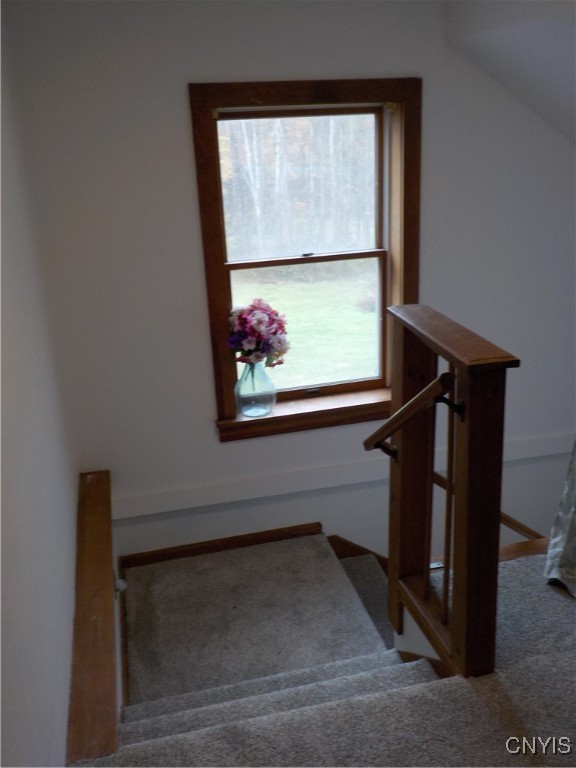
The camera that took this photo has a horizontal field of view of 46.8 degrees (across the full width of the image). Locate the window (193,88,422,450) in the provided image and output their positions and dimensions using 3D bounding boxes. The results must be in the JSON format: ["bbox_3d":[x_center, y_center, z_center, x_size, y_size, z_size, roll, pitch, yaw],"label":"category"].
[{"bbox_3d":[0.130,-0.550,3.175,1.058,1.633,0.100,-7,19,-13],"label":"window"}]

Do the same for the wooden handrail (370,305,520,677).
[{"bbox_3d":[0.395,0.388,1.933,0.230,1.106,0.615,-7,19,-13],"label":"wooden handrail"}]

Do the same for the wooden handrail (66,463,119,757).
[{"bbox_3d":[-0.702,0.689,2.417,0.136,0.035,1.673,-7,19,-13],"label":"wooden handrail"}]

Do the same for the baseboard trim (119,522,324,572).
[{"bbox_3d":[-0.326,0.845,3.471,1.060,0.070,0.020,-7,19,-13],"label":"baseboard trim"}]

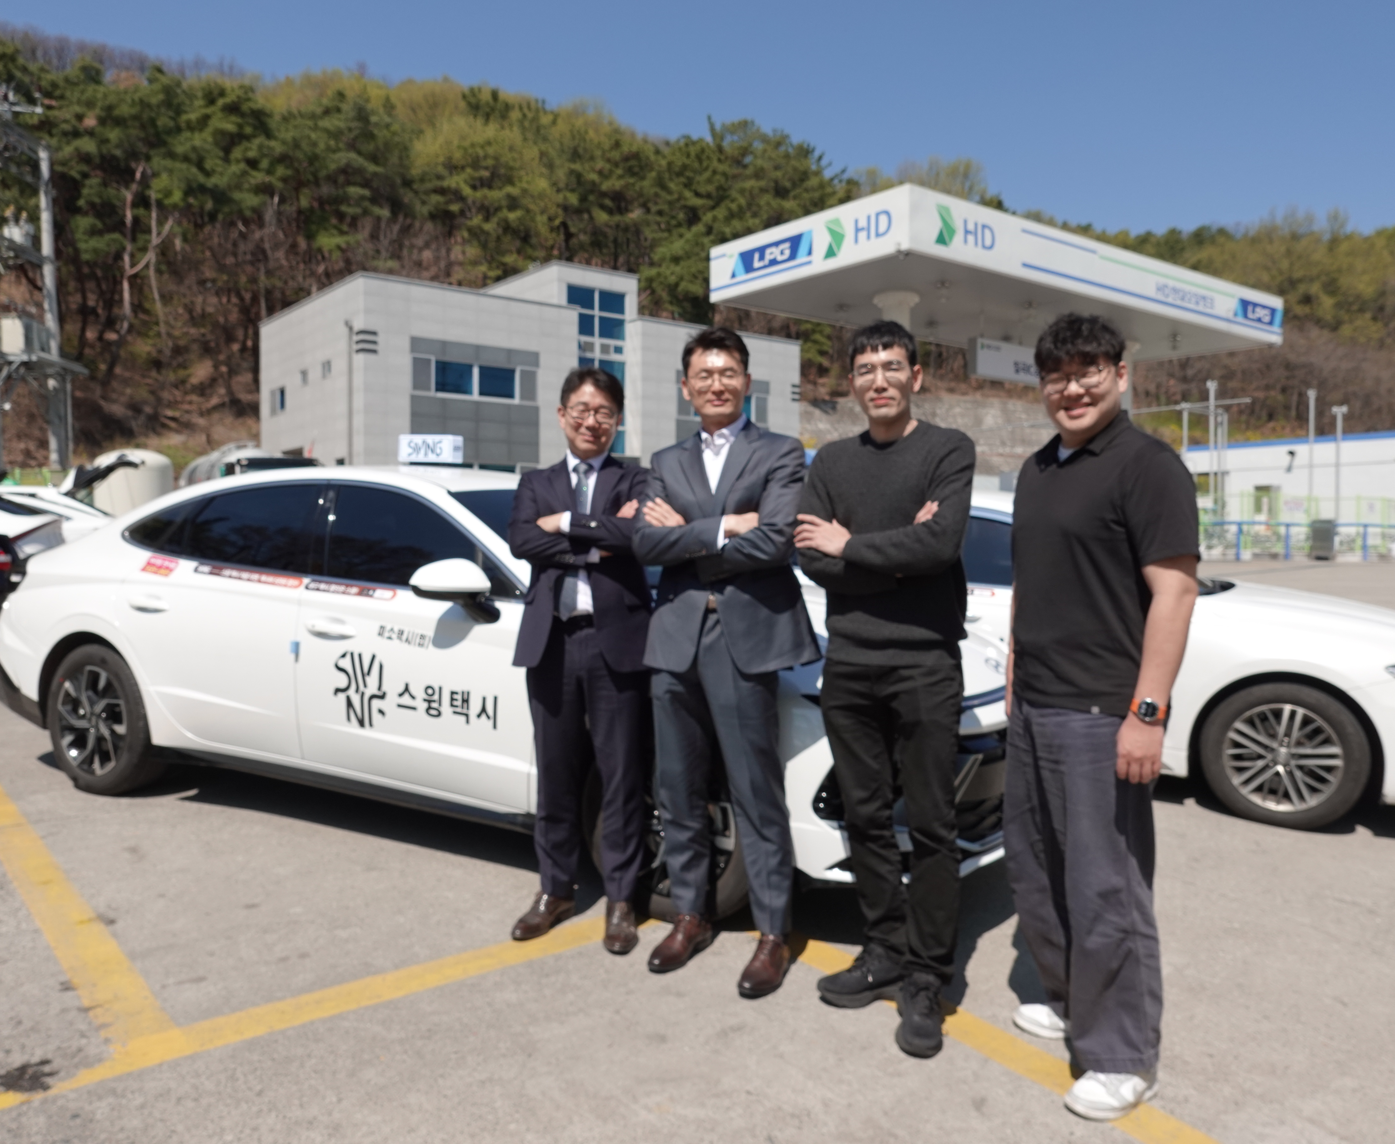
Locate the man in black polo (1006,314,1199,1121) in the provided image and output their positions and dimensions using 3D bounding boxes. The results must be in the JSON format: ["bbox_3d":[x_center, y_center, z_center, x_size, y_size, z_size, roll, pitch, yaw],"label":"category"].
[{"bbox_3d":[0.950,0.278,2.670,0.500,1.750,0.390,2,2,36],"label":"man in black polo"}]

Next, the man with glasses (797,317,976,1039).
[{"bbox_3d":[0.475,0.243,2.950,0.490,1.760,0.400,1,2,27],"label":"man with glasses"}]

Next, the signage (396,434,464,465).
[{"bbox_3d":[-1.205,-0.555,5.170,0.330,0.130,0.110,2,2,29],"label":"signage"}]

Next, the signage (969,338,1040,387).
[{"bbox_3d":[6.450,-4.200,22.900,2.800,0.720,0.200,-1,1,-39],"label":"signage"}]

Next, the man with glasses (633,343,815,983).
[{"bbox_3d":[0.070,0.213,3.170,0.520,1.770,0.400,1,2,18],"label":"man with glasses"}]

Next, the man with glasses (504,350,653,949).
[{"bbox_3d":[-0.347,0.235,3.420,0.470,1.700,0.360,0,1,-1],"label":"man with glasses"}]

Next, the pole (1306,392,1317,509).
[{"bbox_3d":[22.000,-3.800,41.000,0.280,5.500,0.280,0,2,0],"label":"pole"}]

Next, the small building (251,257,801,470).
[{"bbox_3d":[-6.500,-6.600,47.700,19.800,10.600,10.700,-1,1,-38],"label":"small building"}]

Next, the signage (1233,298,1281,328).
[{"bbox_3d":[11.340,-5.230,23.100,2.050,0.420,0.080,-1,2,-38],"label":"signage"}]

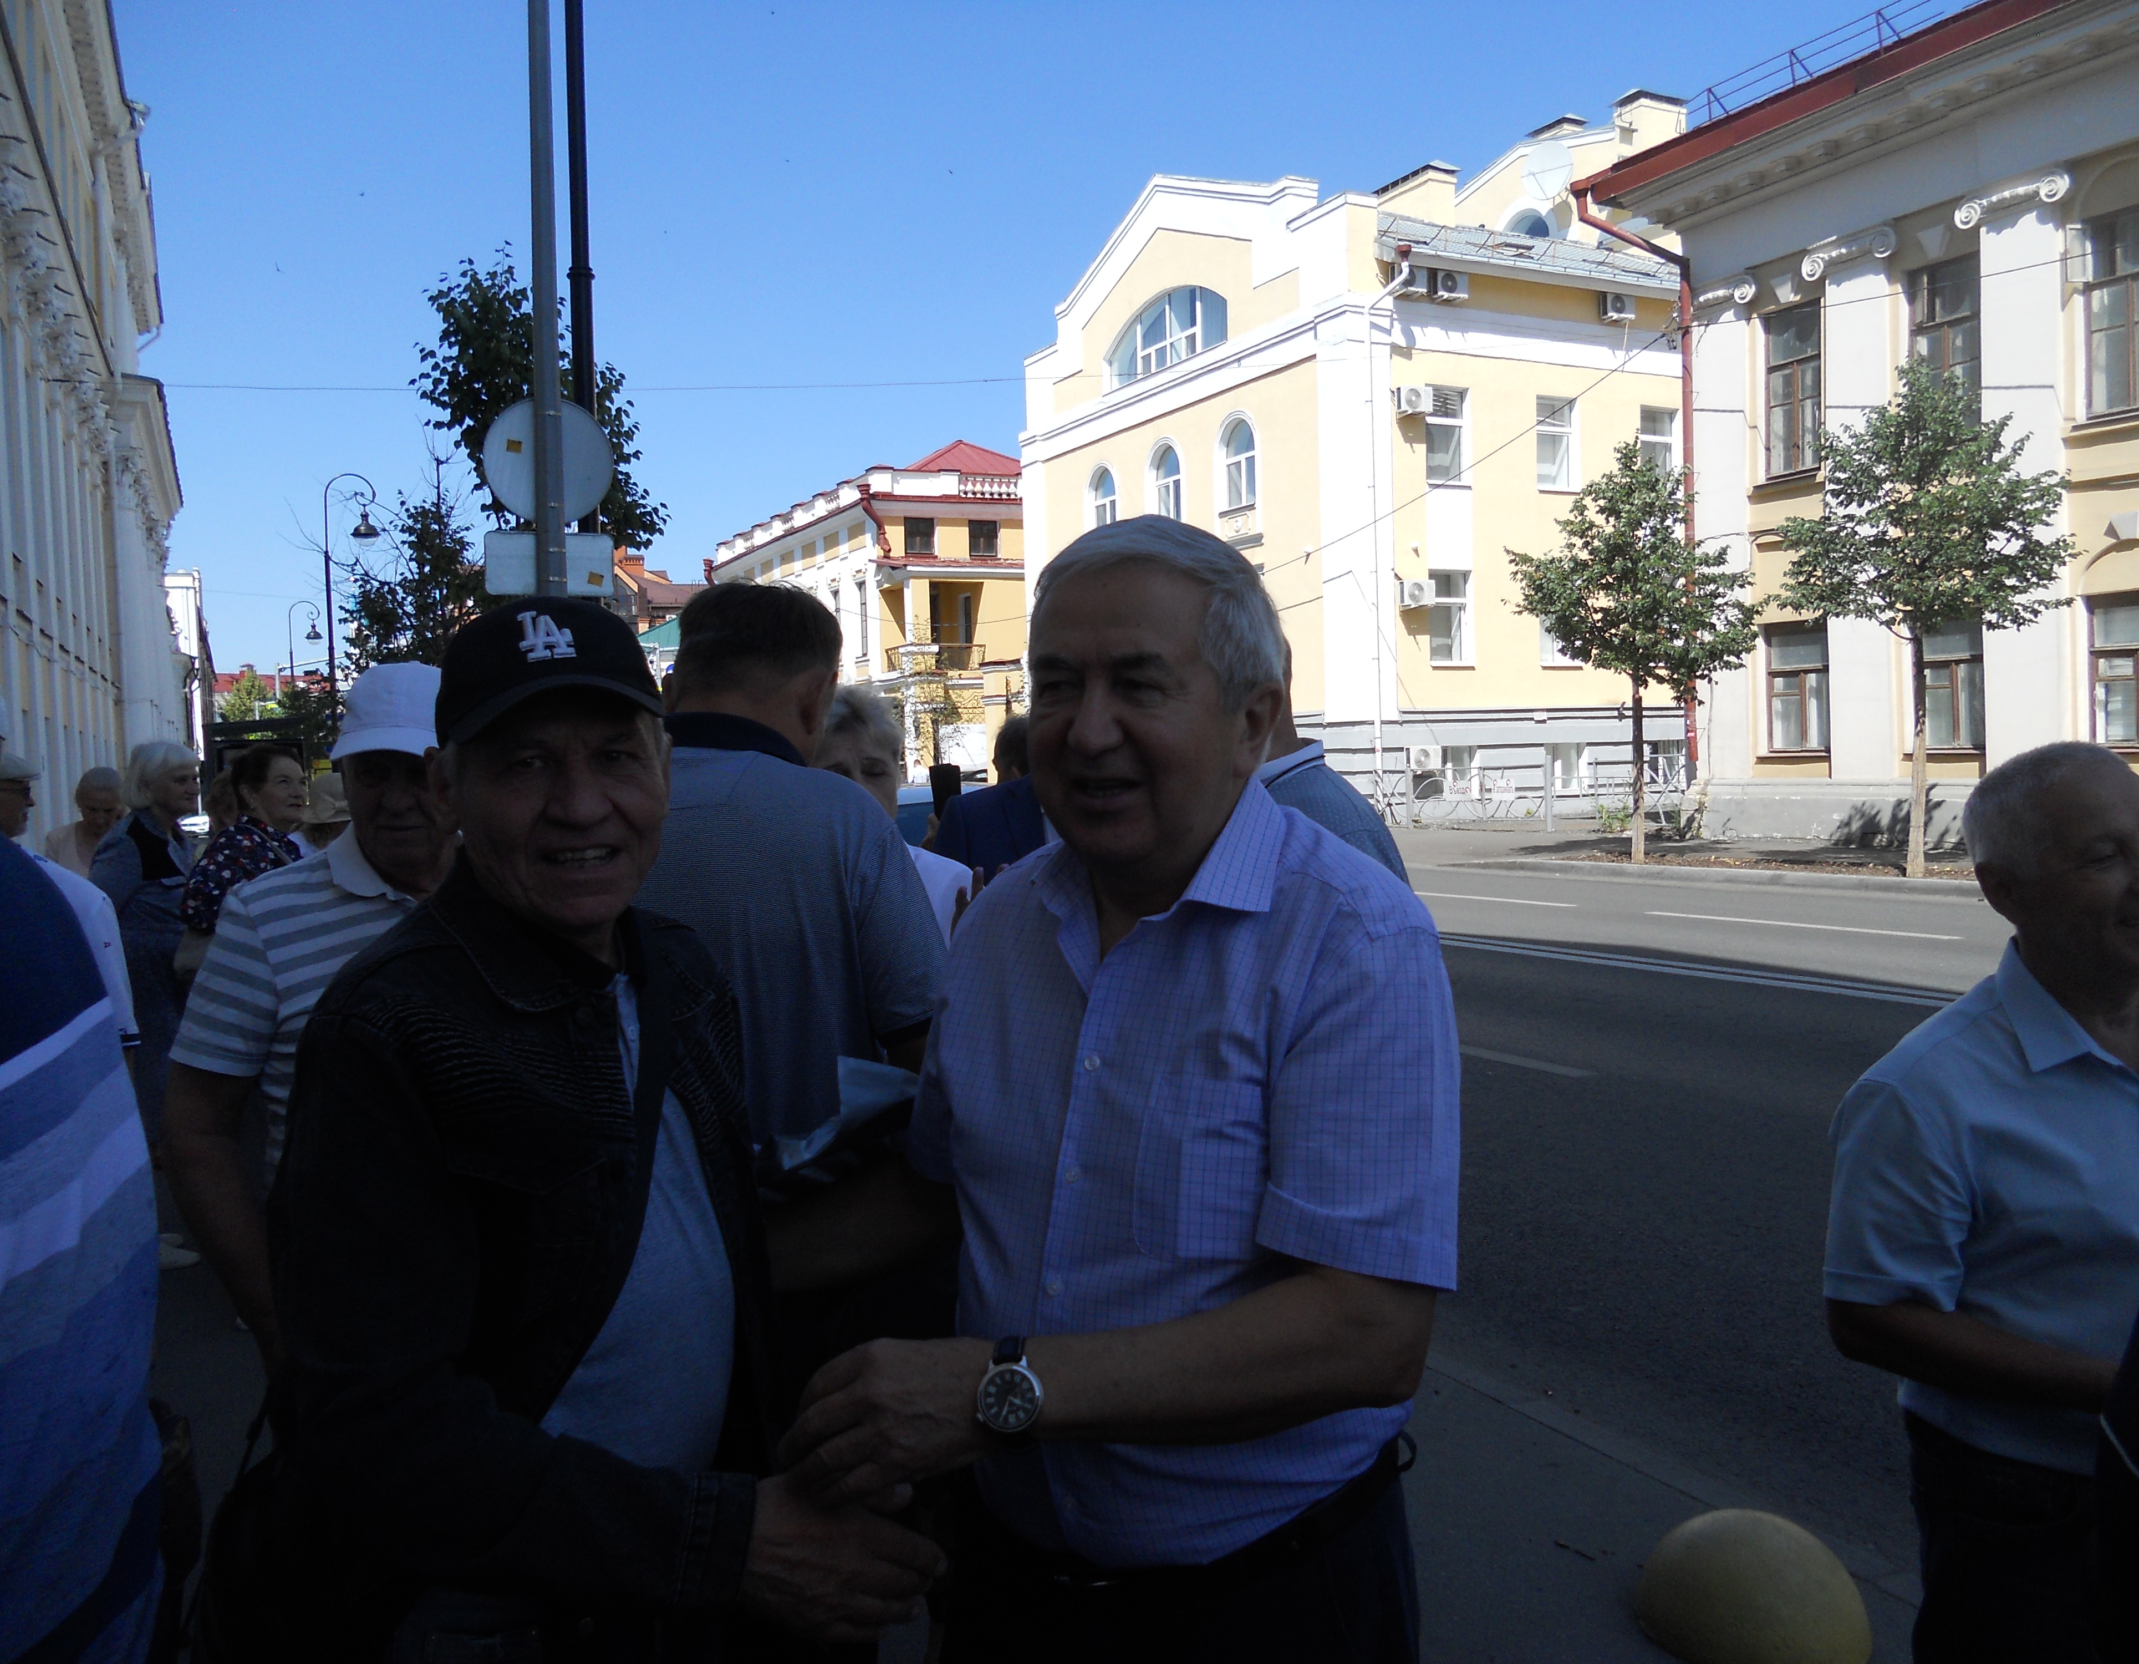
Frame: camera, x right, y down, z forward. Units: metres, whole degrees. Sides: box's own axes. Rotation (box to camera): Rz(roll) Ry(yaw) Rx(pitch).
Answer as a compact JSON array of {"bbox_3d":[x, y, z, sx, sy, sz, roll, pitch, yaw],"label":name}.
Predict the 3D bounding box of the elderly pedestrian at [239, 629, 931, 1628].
[{"bbox_3d":[-0.375,0.641,1.380,0.500,1.644,0.520,0,3,41],"label":"elderly pedestrian"}]

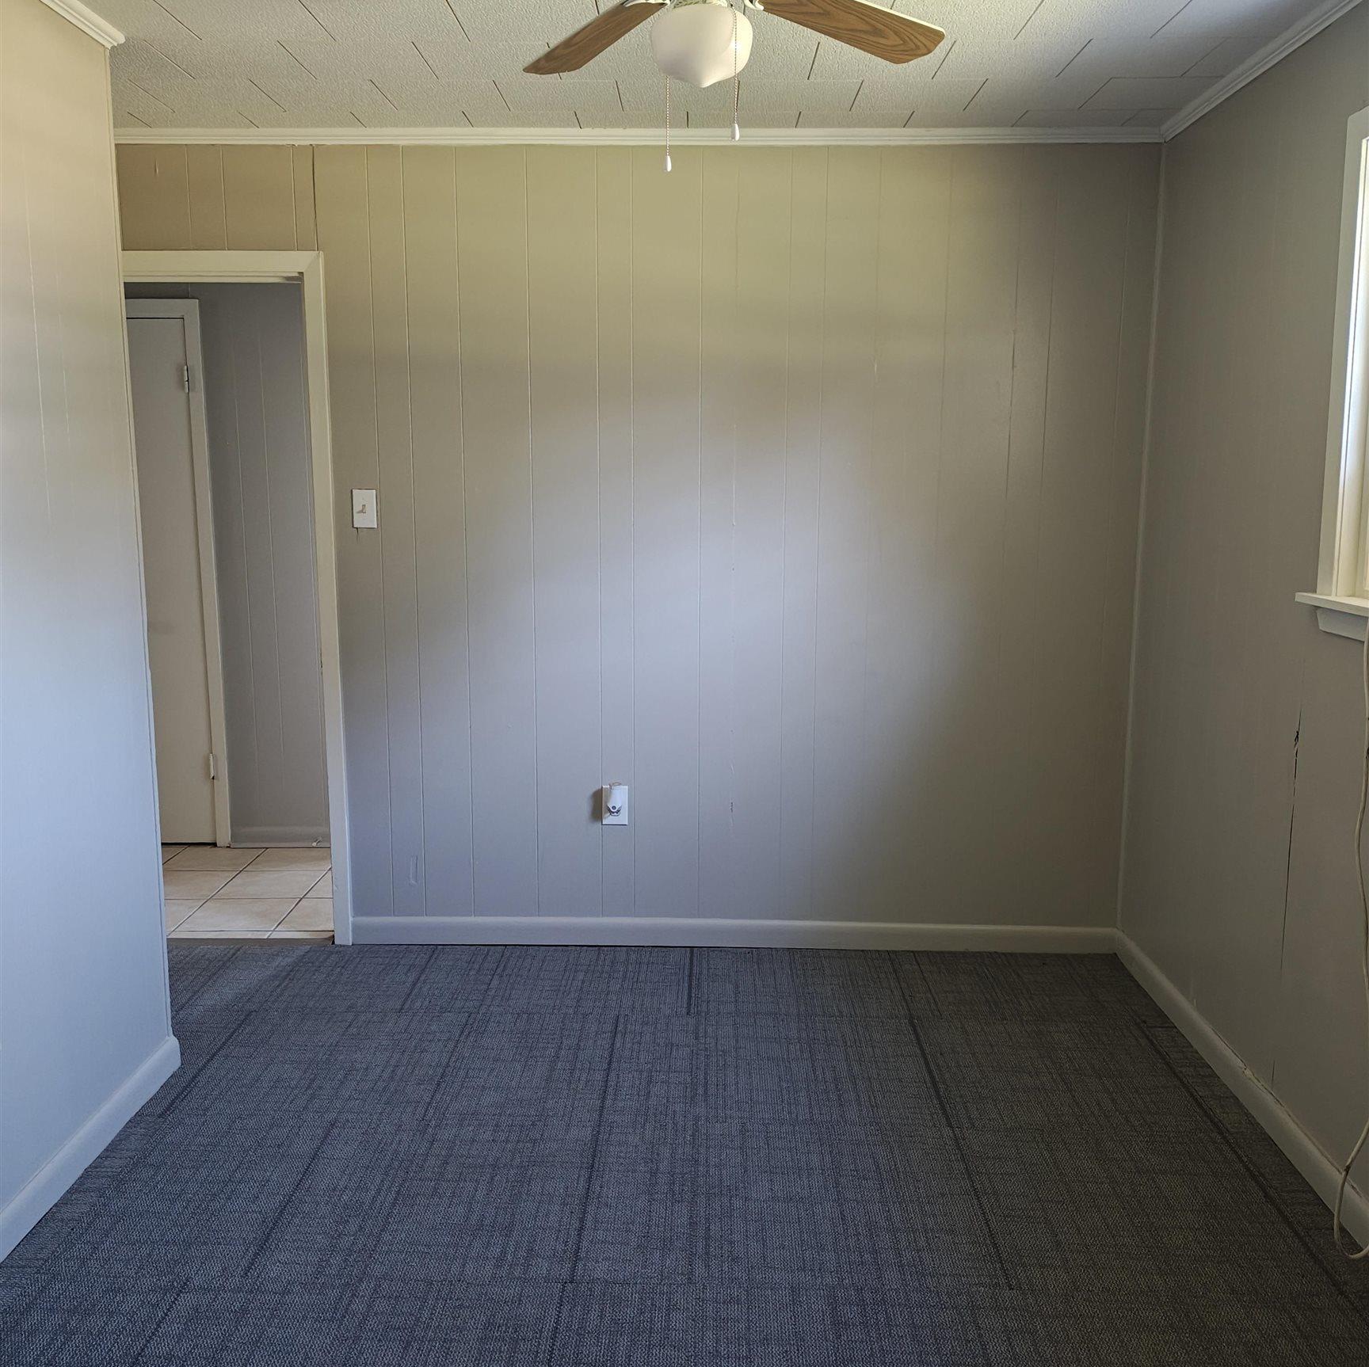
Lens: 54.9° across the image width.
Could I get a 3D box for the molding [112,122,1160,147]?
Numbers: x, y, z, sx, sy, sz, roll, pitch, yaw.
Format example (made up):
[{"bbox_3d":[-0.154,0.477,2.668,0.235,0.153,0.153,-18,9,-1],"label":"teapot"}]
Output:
[{"bbox_3d":[-0.174,-1.569,3.767,3.079,0.048,0.048,0,10,1],"label":"molding"}]

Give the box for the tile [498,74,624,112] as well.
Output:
[{"bbox_3d":[-0.317,-1.531,3.422,0.305,0.015,0.305,0,10,1],"label":"tile"}]

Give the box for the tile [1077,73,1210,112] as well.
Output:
[{"bbox_3d":[1.200,-1.528,3.399,0.290,0.015,0.305,0,10,1],"label":"tile"}]

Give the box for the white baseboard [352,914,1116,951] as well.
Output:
[{"bbox_3d":[0.158,0.798,4.180,2.440,0.092,0.018,0,10,1],"label":"white baseboard"}]

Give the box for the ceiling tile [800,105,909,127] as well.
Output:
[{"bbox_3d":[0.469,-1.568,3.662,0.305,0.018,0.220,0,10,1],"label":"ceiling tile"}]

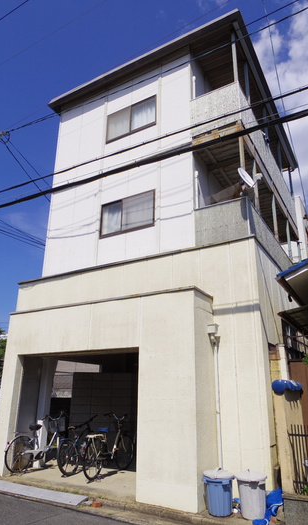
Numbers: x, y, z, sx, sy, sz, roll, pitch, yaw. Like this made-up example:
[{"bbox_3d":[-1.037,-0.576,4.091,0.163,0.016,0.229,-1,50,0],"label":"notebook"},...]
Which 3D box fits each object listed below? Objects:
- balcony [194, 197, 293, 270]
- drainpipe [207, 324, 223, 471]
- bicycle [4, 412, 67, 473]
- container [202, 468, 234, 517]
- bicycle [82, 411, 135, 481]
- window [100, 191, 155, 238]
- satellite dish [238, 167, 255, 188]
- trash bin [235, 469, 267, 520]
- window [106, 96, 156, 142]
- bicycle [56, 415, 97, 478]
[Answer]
[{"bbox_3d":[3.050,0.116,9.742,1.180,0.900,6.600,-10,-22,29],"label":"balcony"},{"bbox_3d":[1.080,2.370,5.911,0.180,2.550,0.180,-10,-22,29],"label":"drainpipe"},{"bbox_3d":[-2.337,3.811,7.329,0.580,1.050,1.770,-16,-25,39],"label":"bicycle"},{"bbox_3d":[0.952,3.283,4.986,0.460,0.560,0.460,0,-19,0],"label":"container"},{"bbox_3d":[-0.886,3.646,6.953,0.560,1.070,1.750,-9,-21,27],"label":"bicycle"},{"bbox_3d":[-0.658,-1.163,8.426,1.600,0.940,0.100,-10,-22,29],"label":"window"},{"bbox_3d":[1.897,-1.743,7.050,0.460,0.470,0.140,14,-39,-35],"label":"satellite dish"},{"bbox_3d":[1.350,3.243,4.856,0.460,0.560,0.460,-11,-22,30],"label":"trash bin"},{"bbox_3d":[-0.620,-3.866,9.337,1.600,0.950,0.100,-10,-22,29],"label":"window"},{"bbox_3d":[-1.460,3.763,7.207,0.570,1.000,1.680,-8,-20,23],"label":"bicycle"}]

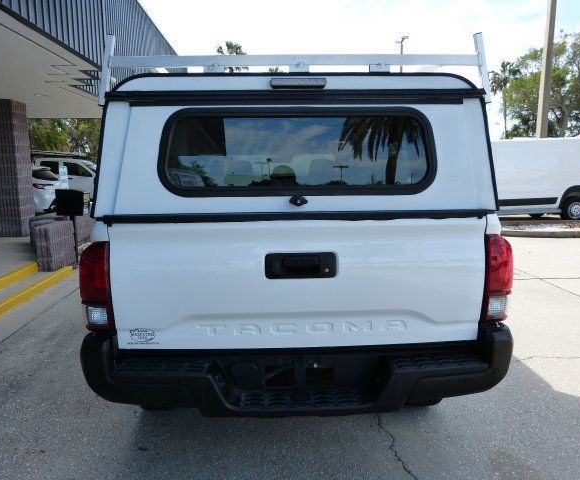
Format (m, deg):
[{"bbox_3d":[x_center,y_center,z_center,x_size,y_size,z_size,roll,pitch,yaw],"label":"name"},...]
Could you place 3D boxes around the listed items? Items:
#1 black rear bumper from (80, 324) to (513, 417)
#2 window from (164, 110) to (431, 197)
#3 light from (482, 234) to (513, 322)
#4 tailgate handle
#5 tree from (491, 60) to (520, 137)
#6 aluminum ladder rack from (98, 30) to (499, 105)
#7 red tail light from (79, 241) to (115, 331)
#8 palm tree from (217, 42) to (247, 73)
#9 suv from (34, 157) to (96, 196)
[{"bbox_3d":[0.031,0.484,1.910,1.770,0.285,0.400,-1,8,-2],"label":"black rear bumper"},{"bbox_3d":[0.029,-0.333,1.763,1.055,0.335,0.050,-1,3,-2],"label":"window"},{"bbox_3d":[0.803,0.152,1.936,0.155,0.365,0.190,-1,8,-2],"label":"light"},{"bbox_3d":[0.041,0.098,1.820,0.278,0.104,0.050,-1,8,-2],"label":"tailgate handle"},{"bbox_3d":[19.355,-10.383,41.676,3.000,11.400,3.000,-1,8,-2],"label":"tree"},{"bbox_3d":[-0.001,-0.769,2.498,1.560,0.270,1.400,-1,8,-2],"label":"aluminum ladder rack"},{"bbox_3d":[-0.746,0.166,1.882,0.155,0.365,0.190,-1,8,-2],"label":"red tail light"},{"bbox_3d":[-4.931,-10.757,40.737,3.000,12.600,3.000,-1,8,-2],"label":"palm tree"},{"bbox_3d":[-7.220,-1.538,14.275,5.000,1.860,1.920,-1,8,-2],"label":"suv"}]

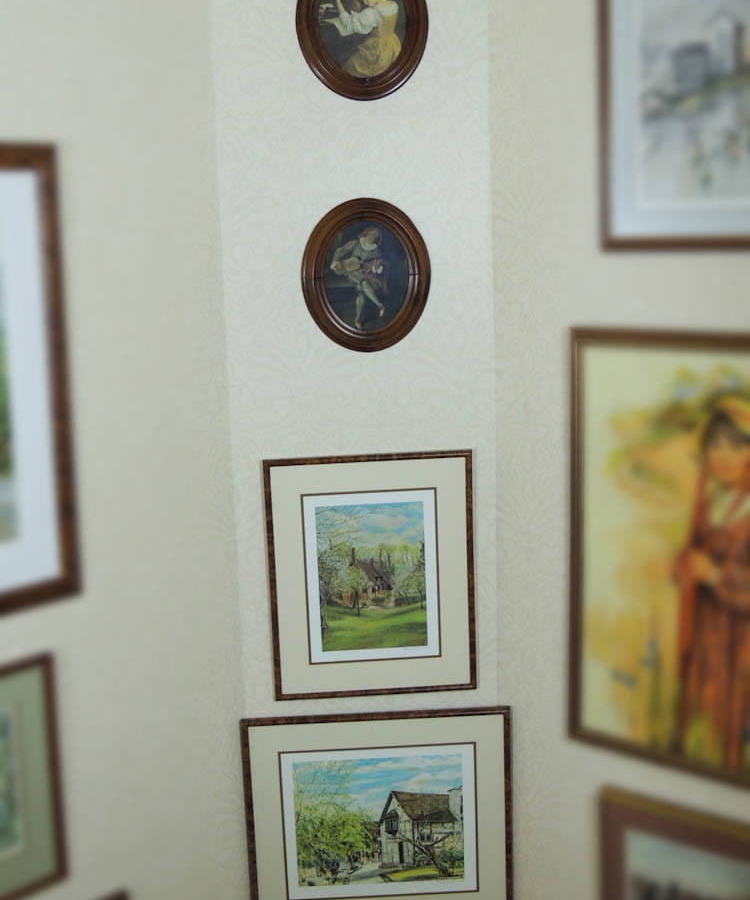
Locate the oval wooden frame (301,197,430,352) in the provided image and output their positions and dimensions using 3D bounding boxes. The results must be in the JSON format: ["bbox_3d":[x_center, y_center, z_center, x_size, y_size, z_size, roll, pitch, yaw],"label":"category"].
[{"bbox_3d":[-0.014,-0.288,2.049,0.214,0.256,0.025,-3,11,-2],"label":"oval wooden frame"}]

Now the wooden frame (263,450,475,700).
[{"bbox_3d":[-0.005,0.218,2.157,0.354,0.432,0.024,-3,12,-2],"label":"wooden frame"}]

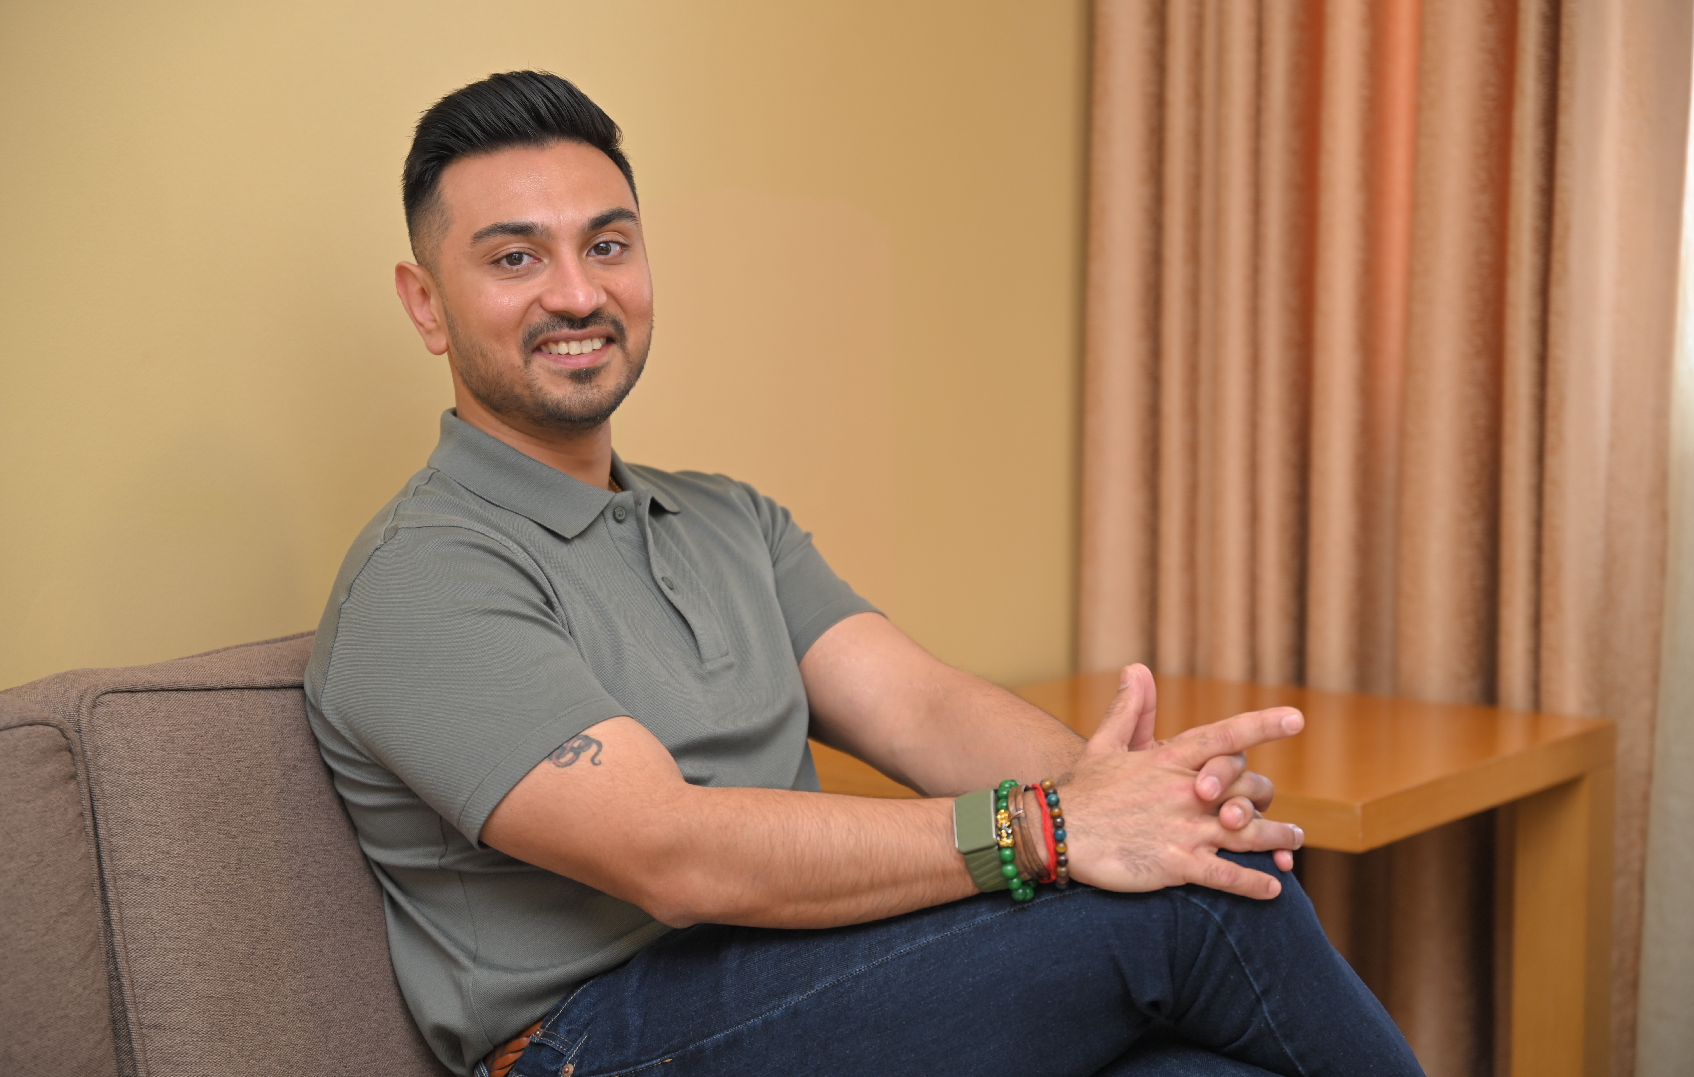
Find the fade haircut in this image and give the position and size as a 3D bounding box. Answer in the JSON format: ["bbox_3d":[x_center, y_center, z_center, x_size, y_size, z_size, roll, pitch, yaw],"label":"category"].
[{"bbox_3d":[-0.227,-0.242,2.250,0.165,0.160,0.200,-8,3,-24],"label":"fade haircut"}]

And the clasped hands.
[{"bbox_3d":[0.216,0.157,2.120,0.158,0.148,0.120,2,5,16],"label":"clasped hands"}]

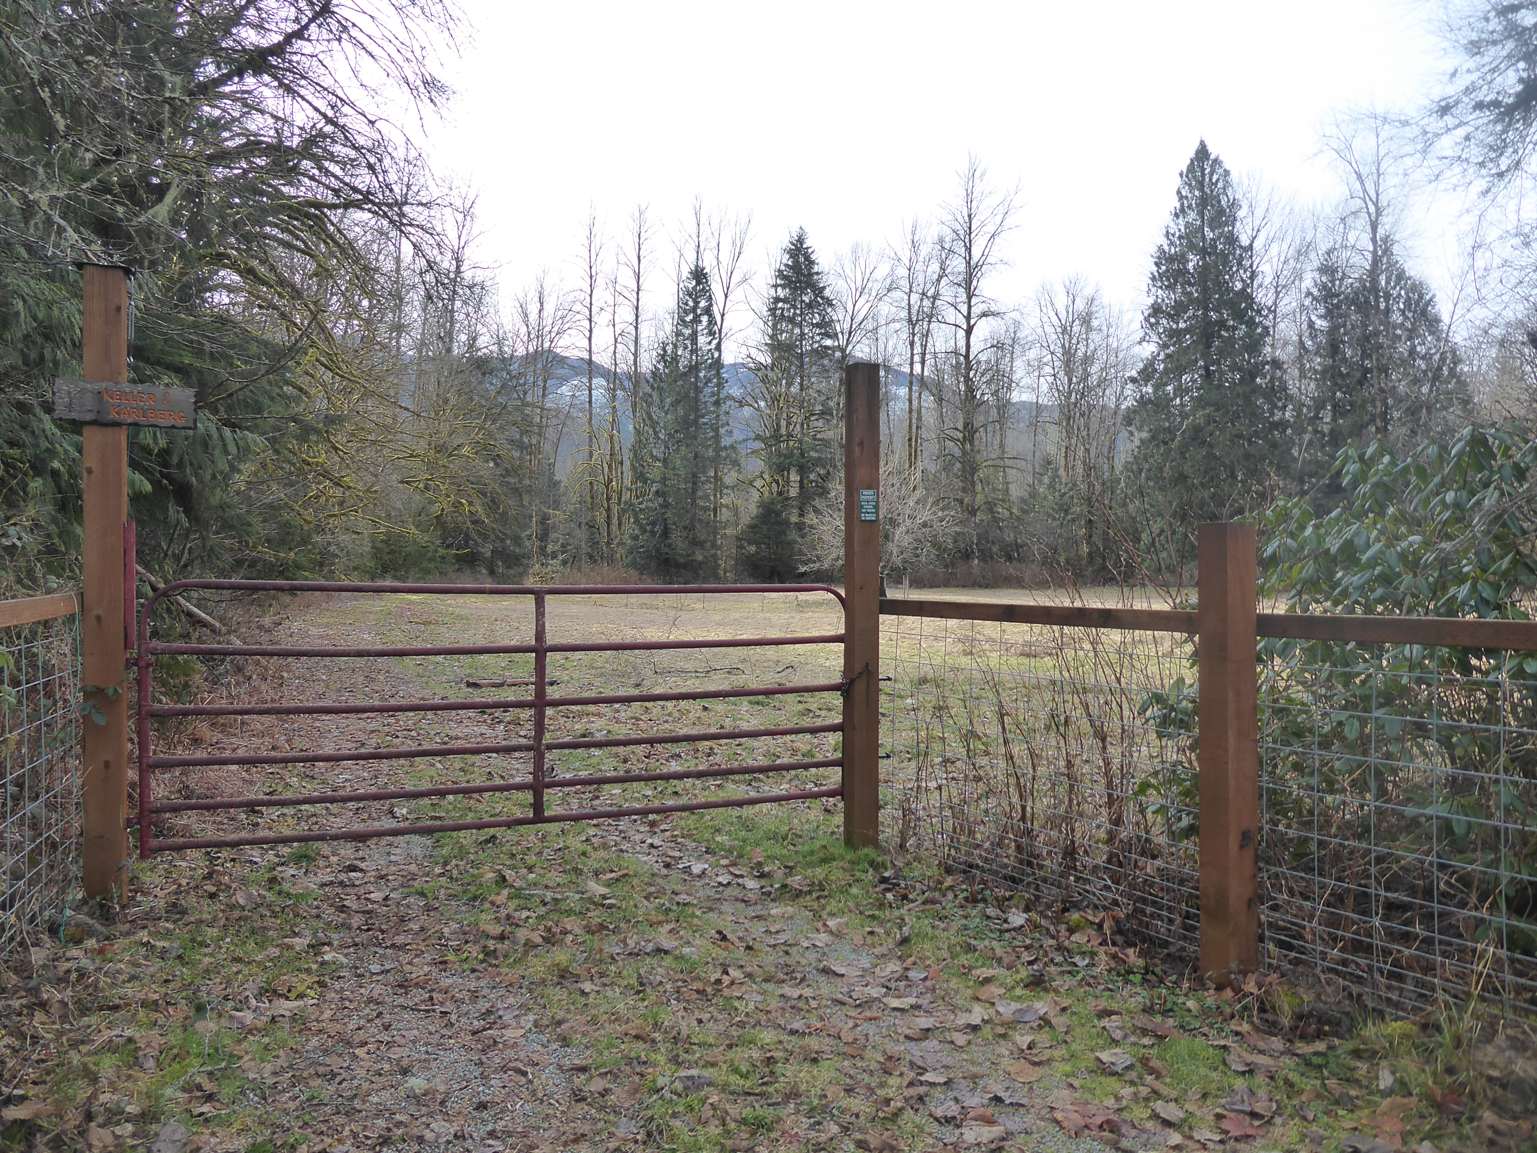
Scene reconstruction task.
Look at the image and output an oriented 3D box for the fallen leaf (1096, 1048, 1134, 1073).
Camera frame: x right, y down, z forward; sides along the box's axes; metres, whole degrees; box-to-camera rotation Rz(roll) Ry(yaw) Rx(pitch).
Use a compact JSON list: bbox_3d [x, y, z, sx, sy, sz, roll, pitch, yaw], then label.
[{"bbox_3d":[1.051,1.466,3.363,0.120,0.028,0.110,0,0,0],"label":"fallen leaf"}]

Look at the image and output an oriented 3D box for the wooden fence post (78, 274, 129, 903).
[{"bbox_3d":[-2.834,0.031,4.750,0.145,2.695,0.145,0,0,-22],"label":"wooden fence post"}]

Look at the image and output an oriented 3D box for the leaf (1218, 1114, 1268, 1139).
[{"bbox_3d":[1.266,1.466,2.960,0.134,0.027,0.080,0,0,0],"label":"leaf"}]

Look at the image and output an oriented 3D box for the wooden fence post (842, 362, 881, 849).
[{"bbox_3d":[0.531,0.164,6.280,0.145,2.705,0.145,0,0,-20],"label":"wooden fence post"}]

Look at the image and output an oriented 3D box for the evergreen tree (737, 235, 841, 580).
[{"bbox_3d":[1.471,-12.246,80.000,7.356,25.617,7.356,0,0,0],"label":"evergreen tree"}]

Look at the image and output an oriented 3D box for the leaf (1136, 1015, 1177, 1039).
[{"bbox_3d":[1.266,1.468,3.617,0.133,0.025,0.121,0,0,0],"label":"leaf"}]

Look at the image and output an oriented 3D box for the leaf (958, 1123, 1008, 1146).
[{"bbox_3d":[0.566,1.469,2.923,0.130,0.022,0.081,0,0,0],"label":"leaf"}]

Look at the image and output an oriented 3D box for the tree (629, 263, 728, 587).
[{"bbox_3d":[-6.534,-10.991,80.000,7.096,23.107,7.096,0,0,0],"label":"tree"}]

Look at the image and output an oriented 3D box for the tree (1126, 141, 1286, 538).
[{"bbox_3d":[29.139,-14.289,74.000,10.647,29.459,10.647,0,0,0],"label":"tree"}]

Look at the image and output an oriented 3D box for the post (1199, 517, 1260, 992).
[{"bbox_3d":[1.737,0.656,4.200,0.145,1.712,0.145,0,0,-22],"label":"post"}]

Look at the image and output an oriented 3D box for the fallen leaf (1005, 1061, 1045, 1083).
[{"bbox_3d":[0.759,1.469,3.292,0.118,0.022,0.109,0,0,0],"label":"fallen leaf"}]

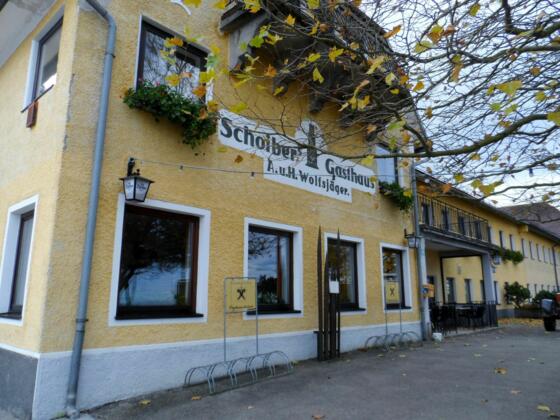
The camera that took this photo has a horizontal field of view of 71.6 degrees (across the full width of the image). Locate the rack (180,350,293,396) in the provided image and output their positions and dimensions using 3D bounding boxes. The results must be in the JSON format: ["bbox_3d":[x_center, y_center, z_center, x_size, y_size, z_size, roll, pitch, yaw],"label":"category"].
[{"bbox_3d":[-0.558,2.516,6.121,0.594,0.339,1.770,-12,-18,43],"label":"rack"}]

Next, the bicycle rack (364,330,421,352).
[{"bbox_3d":[2.862,3.232,9.615,0.594,0.329,1.770,-12,-18,43],"label":"bicycle rack"}]

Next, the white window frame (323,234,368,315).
[{"bbox_3d":[1.521,1.512,9.072,0.160,1.807,1.574,-12,-18,43],"label":"white window frame"}]

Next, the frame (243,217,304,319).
[{"bbox_3d":[-0.120,1.142,7.450,0.160,1.807,1.574,-12,-18,43],"label":"frame"}]

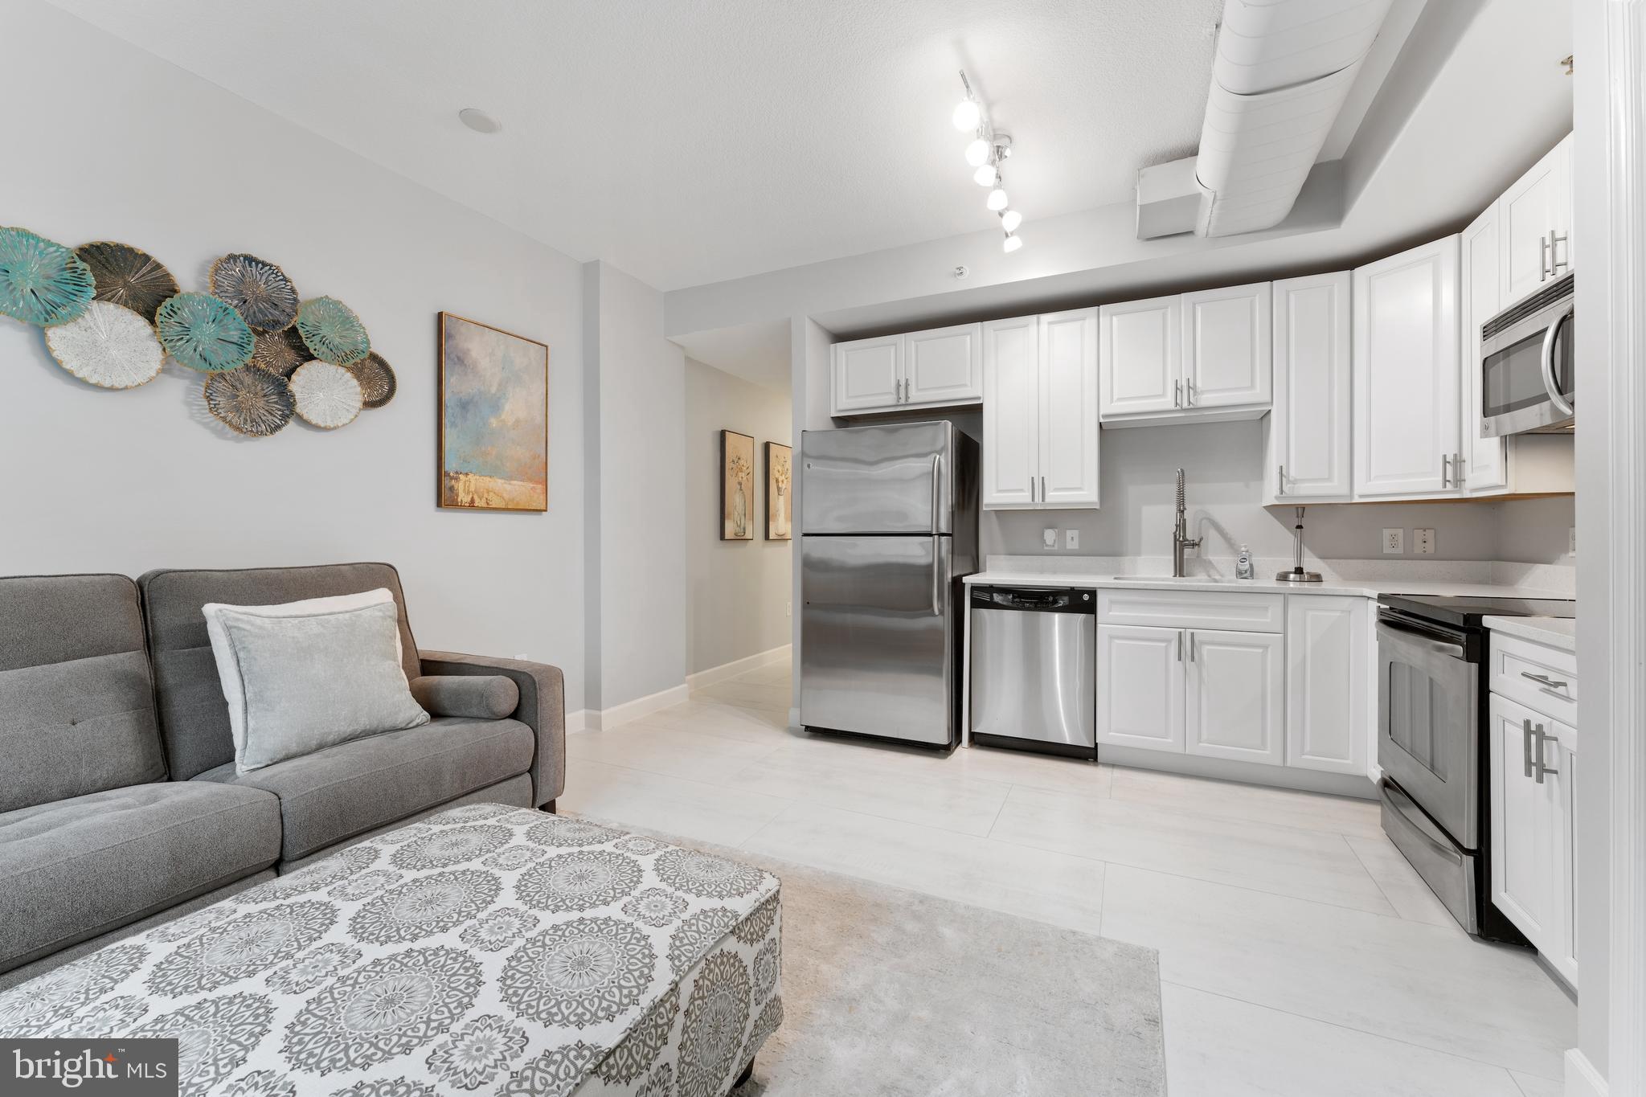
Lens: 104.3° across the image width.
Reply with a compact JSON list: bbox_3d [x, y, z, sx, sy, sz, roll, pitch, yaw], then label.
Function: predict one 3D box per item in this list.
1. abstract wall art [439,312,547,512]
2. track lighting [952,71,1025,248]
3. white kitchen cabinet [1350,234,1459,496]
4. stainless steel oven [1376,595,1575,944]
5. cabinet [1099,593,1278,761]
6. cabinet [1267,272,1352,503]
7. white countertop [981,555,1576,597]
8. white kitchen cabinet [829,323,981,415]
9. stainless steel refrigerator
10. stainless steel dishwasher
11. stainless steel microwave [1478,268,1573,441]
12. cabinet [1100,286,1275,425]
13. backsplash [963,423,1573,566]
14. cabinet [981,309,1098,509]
[{"bbox_3d":[-1.656,-0.651,3.264,0.038,0.912,0.590,0,0,26],"label":"abstract wall art"},{"bbox_3d":[0.691,-1.564,2.603,0.190,0.225,1.170,0,0,26],"label":"track lighting"},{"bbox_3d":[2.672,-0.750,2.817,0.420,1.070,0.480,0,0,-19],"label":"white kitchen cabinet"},{"bbox_3d":[2.251,0.634,1.970,0.688,0.925,0.756,0,1,26],"label":"stainless steel oven"},{"bbox_3d":[1.816,0.584,3.244,0.754,0.780,0.625,0,0,26],"label":"cabinet"},{"bbox_3d":[2.361,-0.749,3.144,0.301,1.065,0.320,0,0,26],"label":"cabinet"},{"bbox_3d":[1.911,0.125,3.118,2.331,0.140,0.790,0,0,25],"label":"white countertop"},{"bbox_3d":[0.552,-1.060,4.000,0.952,0.450,0.321,0,1,26],"label":"white kitchen cabinet"},{"bbox_3d":[0.413,0.208,3.713,0.844,1.720,0.750,0,0,26],"label":"stainless steel refrigerator"},{"bbox_3d":[1.188,0.642,3.532,0.612,0.874,0.598,0,1,26],"label":"stainless steel dishwasher"},{"bbox_3d":[2.395,-0.598,1.899,0.393,0.410,0.760,0,1,26],"label":"stainless steel microwave"},{"bbox_3d":[1.879,-0.975,3.374,0.757,0.619,0.320,0,0,26],"label":"cabinet"},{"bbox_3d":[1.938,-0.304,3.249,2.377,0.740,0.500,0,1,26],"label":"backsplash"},{"bbox_3d":[1.261,-0.753,3.671,0.610,1.070,0.320,0,0,26],"label":"cabinet"}]

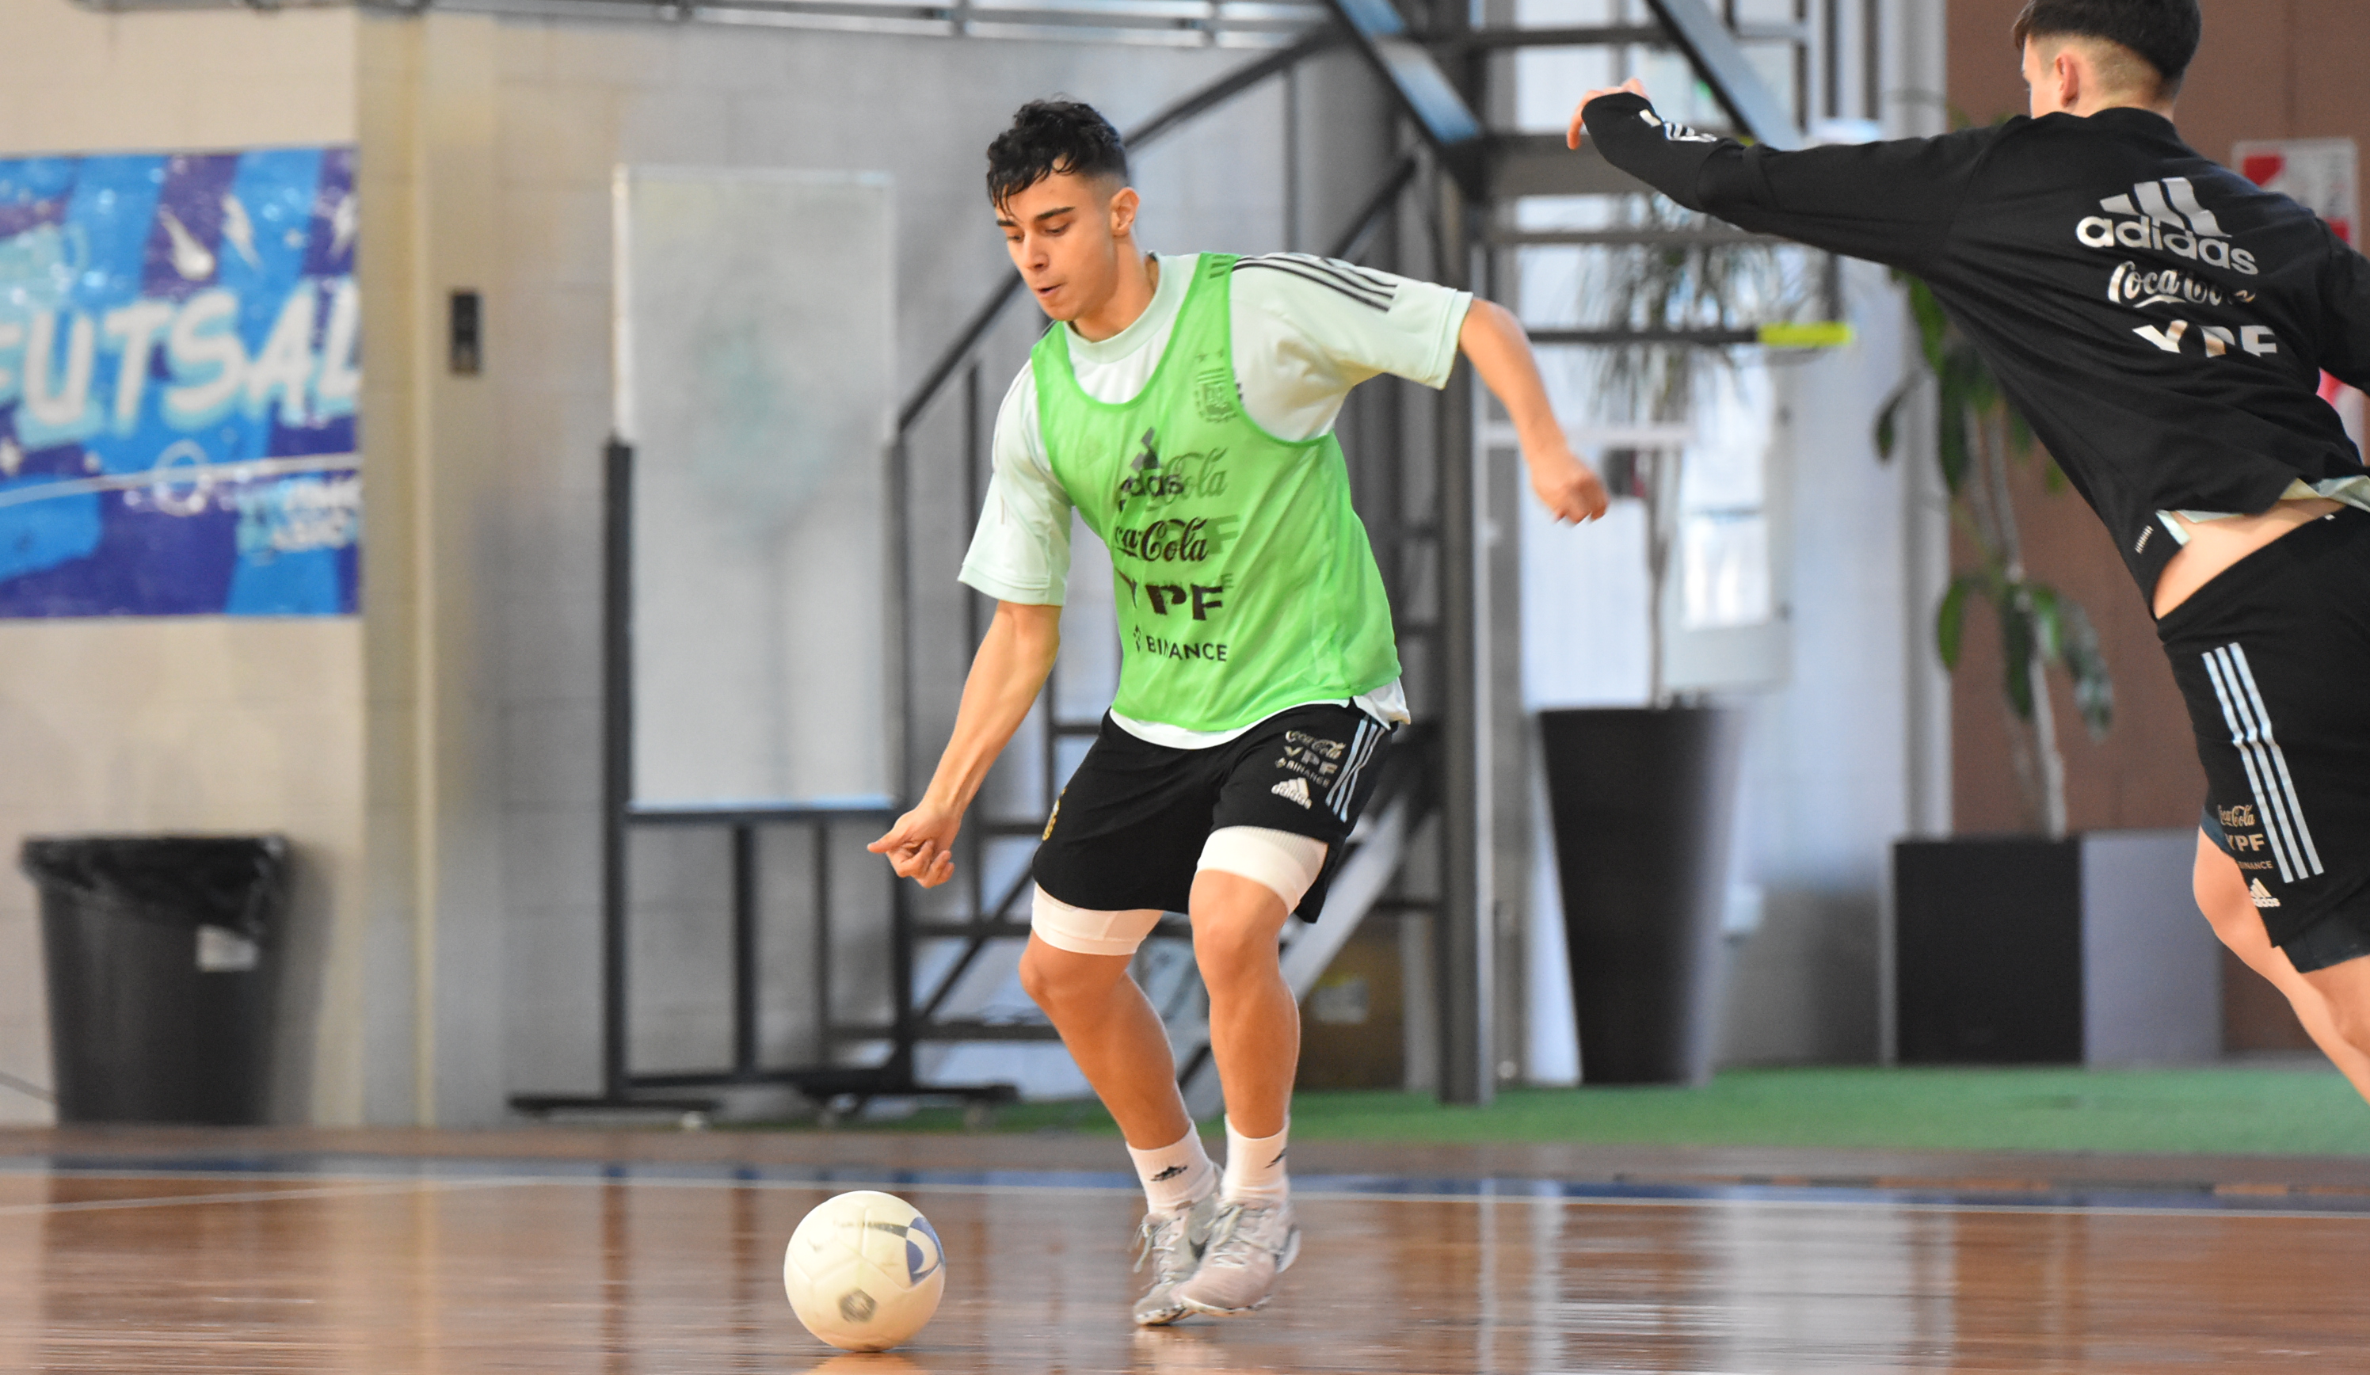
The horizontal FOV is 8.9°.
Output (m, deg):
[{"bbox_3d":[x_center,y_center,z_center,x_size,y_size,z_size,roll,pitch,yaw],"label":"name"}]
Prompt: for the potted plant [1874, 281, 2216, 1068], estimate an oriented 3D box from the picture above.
[{"bbox_3d":[1.875,-0.180,33.300,0.660,2.000,0.660,0,0,37],"label":"potted plant"}]

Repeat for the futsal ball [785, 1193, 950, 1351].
[{"bbox_3d":[-0.399,0.728,19.050,0.201,0.201,0.201,0,0,0],"label":"futsal ball"}]

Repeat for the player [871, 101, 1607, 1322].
[{"bbox_3d":[0.070,0.032,19.700,0.880,1.580,0.600,0,0,35],"label":"player"}]

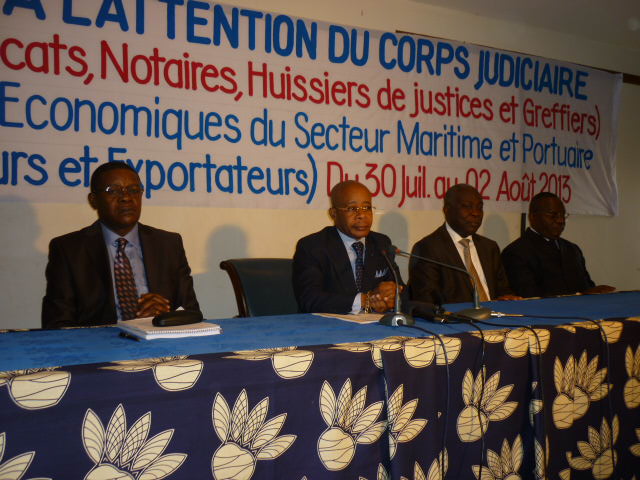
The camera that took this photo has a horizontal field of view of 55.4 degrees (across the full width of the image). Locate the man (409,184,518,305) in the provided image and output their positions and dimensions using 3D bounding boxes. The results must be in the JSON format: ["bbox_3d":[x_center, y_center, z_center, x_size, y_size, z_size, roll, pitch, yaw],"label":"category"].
[{"bbox_3d":[0.730,0.380,2.690,0.570,1.280,0.800,0,0,-27],"label":"man"}]

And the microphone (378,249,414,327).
[{"bbox_3d":[0.253,0.166,2.245,0.120,0.260,0.320,0,0,-10],"label":"microphone"}]

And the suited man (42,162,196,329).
[{"bbox_3d":[-0.630,0.376,2.045,0.580,1.310,0.800,0,0,-25],"label":"suited man"}]

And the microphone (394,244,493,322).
[{"bbox_3d":[0.469,0.155,2.370,0.410,0.270,0.120,0,0,32],"label":"microphone"}]

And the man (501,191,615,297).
[{"bbox_3d":[1.250,0.385,2.980,0.560,1.270,0.800,0,0,-27],"label":"man"}]

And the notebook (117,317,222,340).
[{"bbox_3d":[-0.480,0.281,1.950,0.230,0.024,0.290,0,0,-30],"label":"notebook"}]

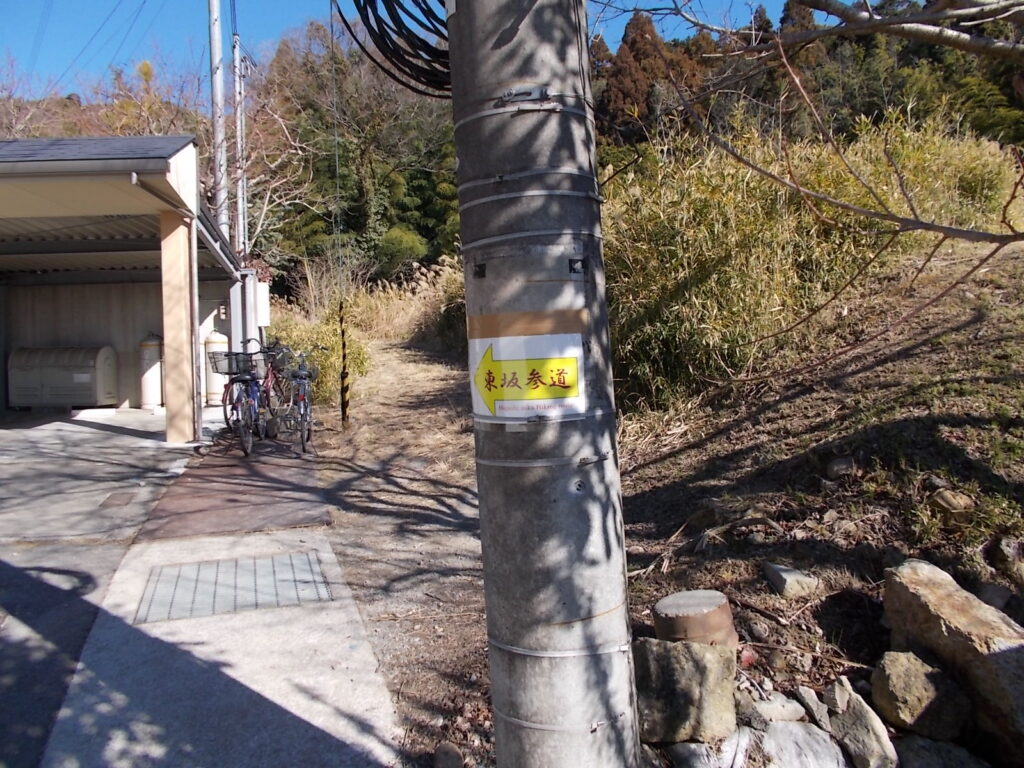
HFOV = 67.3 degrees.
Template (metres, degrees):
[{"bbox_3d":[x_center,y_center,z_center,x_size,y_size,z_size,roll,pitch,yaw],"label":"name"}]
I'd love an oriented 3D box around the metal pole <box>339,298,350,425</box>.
[{"bbox_3d":[-2.230,-0.290,10.150,0.100,1.680,0.100,-2,2,-12],"label":"metal pole"}]

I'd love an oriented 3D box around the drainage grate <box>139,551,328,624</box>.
[{"bbox_3d":[-1.486,1.092,4.157,0.910,0.040,0.900,-3,6,-19],"label":"drainage grate"}]

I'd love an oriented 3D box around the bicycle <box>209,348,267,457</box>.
[{"bbox_3d":[-2.880,0.180,8.380,0.600,1.060,1.760,-3,4,-10],"label":"bicycle"}]

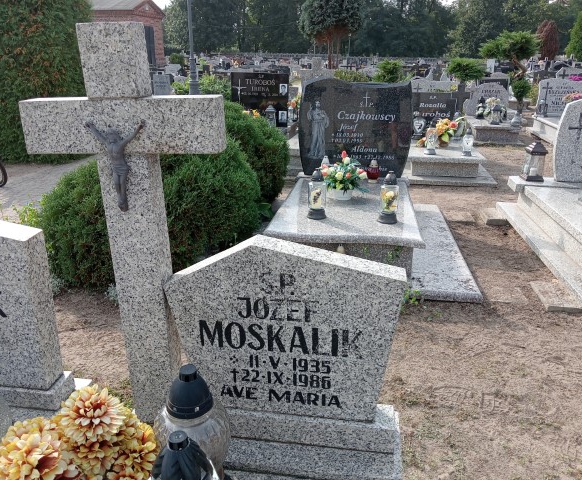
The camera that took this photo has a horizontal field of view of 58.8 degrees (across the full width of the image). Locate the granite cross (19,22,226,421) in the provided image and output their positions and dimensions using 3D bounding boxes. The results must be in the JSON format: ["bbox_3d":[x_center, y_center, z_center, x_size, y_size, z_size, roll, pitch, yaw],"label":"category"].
[{"bbox_3d":[-0.528,0.020,1.812,0.644,1.442,0.105,1,20,8],"label":"granite cross"}]

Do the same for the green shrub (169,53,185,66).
[{"bbox_3d":[-5.207,-8.179,23.696,0.678,0.700,0.680,3,19,8],"label":"green shrub"}]

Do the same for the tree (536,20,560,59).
[{"bbox_3d":[17.775,-13.155,35.721,1.650,3.740,1.600,-1,19,0],"label":"tree"}]

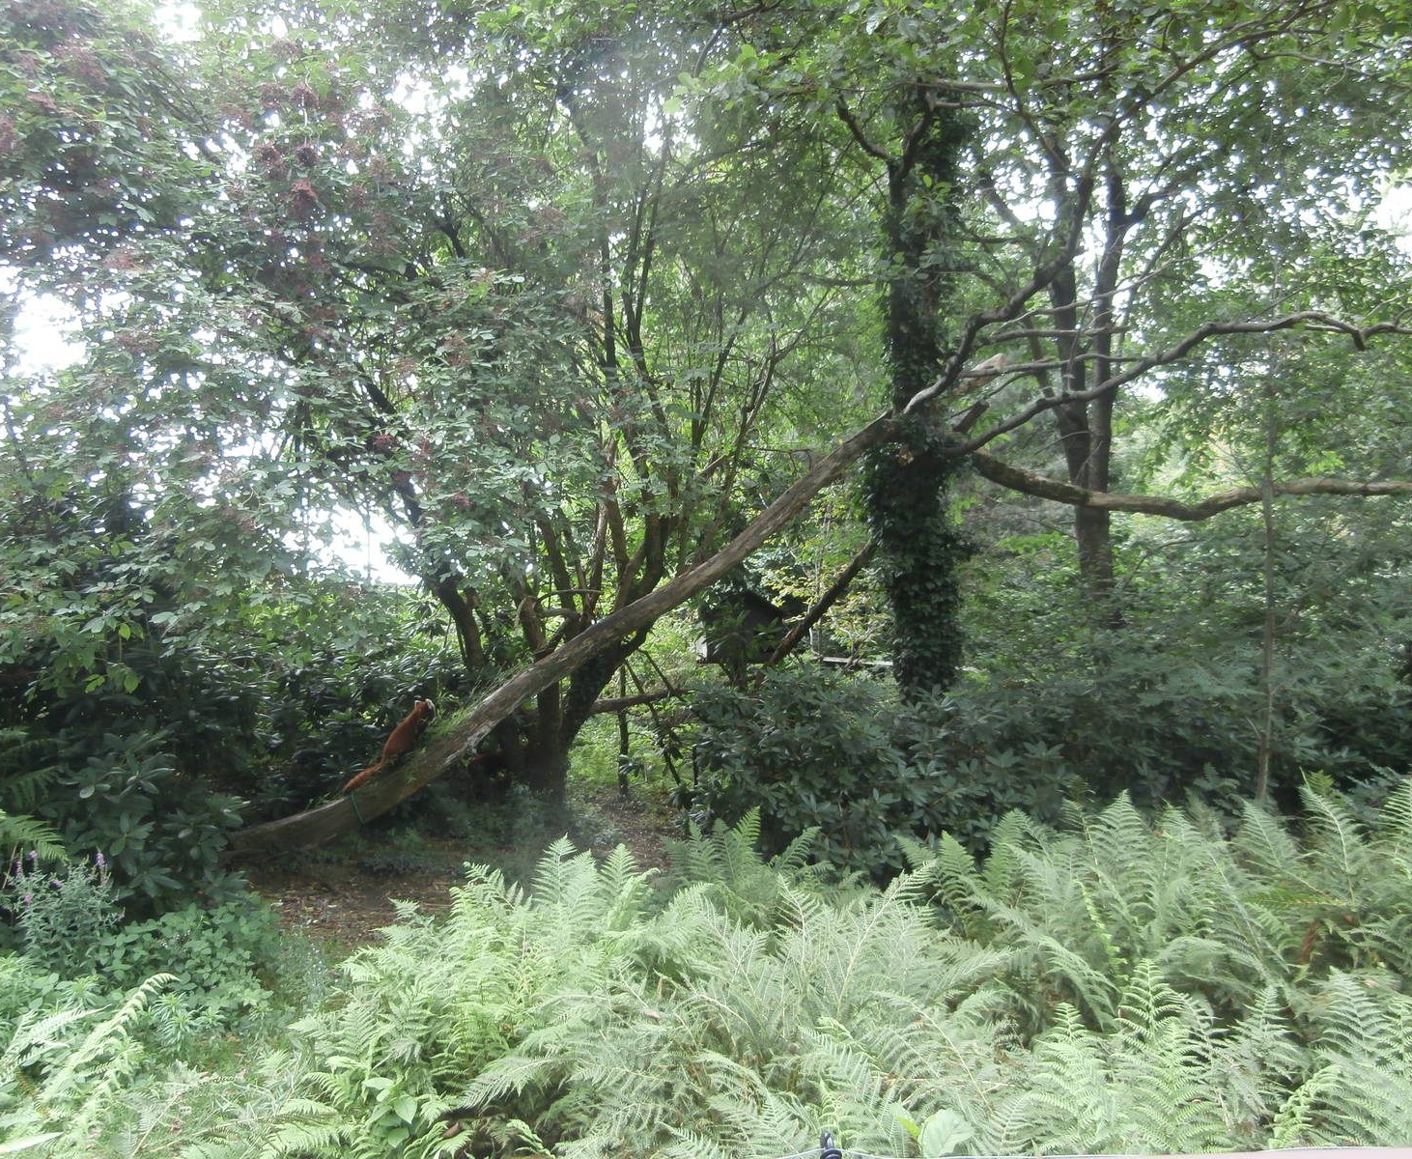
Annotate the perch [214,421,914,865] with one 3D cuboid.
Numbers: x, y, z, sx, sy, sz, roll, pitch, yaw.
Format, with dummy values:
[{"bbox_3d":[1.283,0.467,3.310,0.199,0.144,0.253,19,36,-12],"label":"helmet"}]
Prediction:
[{"bbox_3d":[-0.813,0.423,8.224,5.936,0.557,0.340,-33,9,-14],"label":"perch"}]

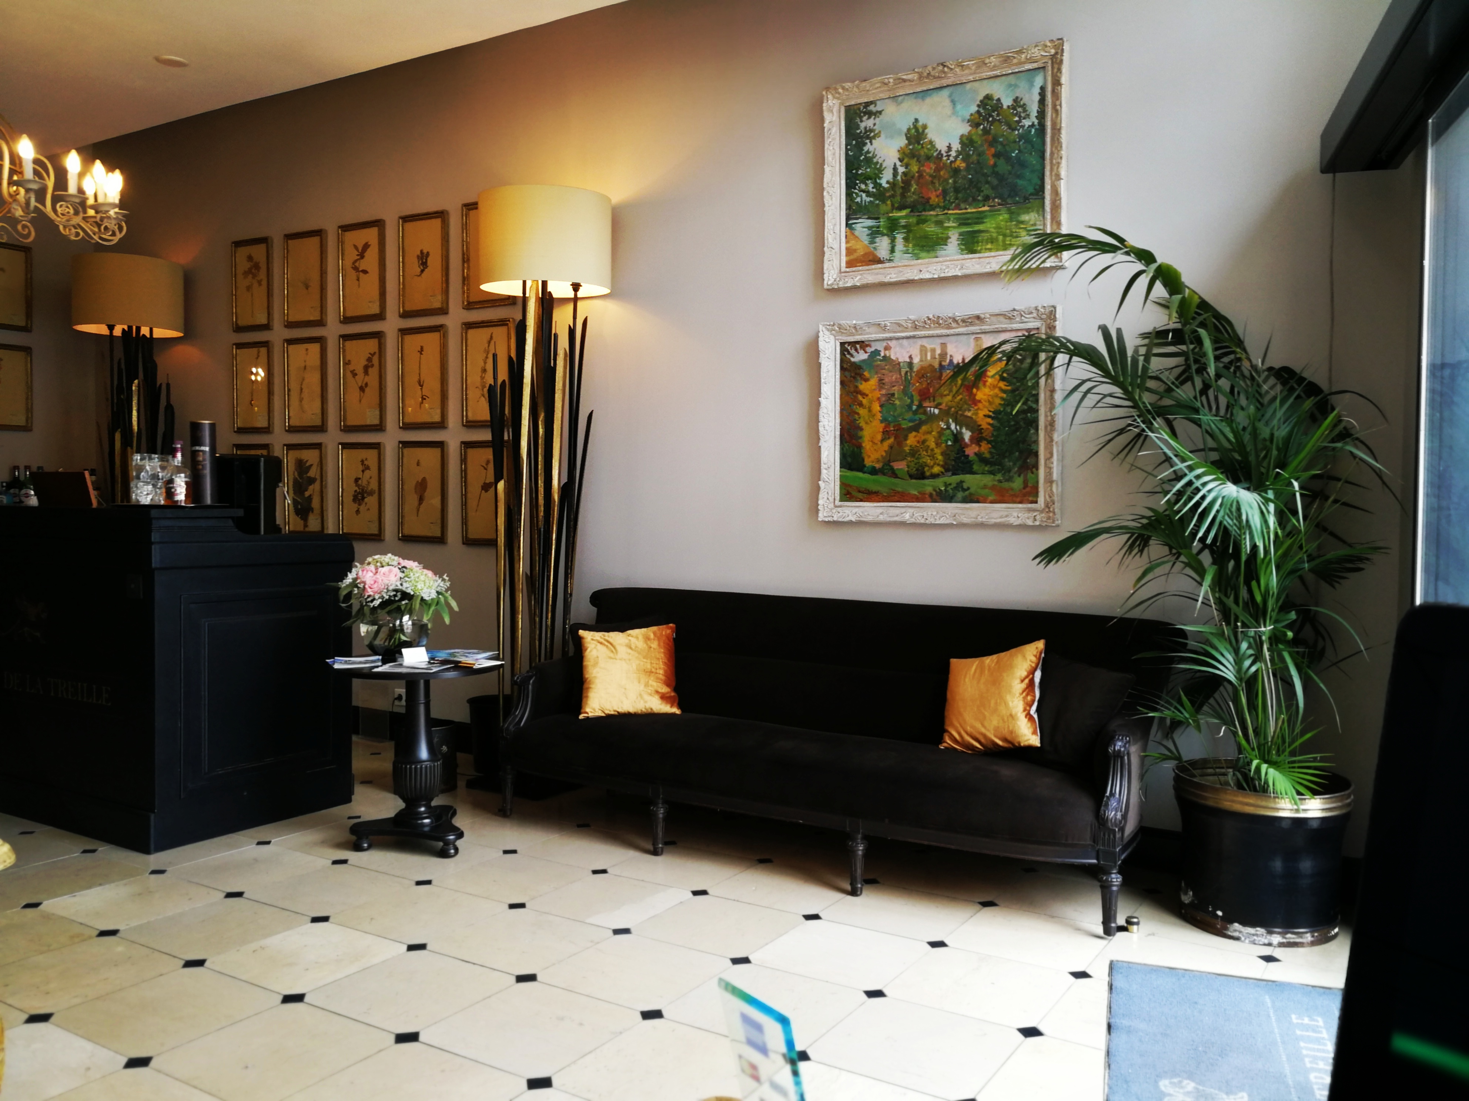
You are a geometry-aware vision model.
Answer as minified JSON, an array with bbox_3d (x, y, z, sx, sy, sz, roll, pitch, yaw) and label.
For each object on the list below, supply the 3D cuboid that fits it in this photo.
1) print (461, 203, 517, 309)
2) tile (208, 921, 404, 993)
[{"bbox_3d":[-1.167,-1.419,5.478,0.340,0.500,0.030,2,2,31],"label":"print"},{"bbox_3d":[-1.149,1.097,3.087,0.397,0.015,0.397,1,2,32],"label":"tile"}]

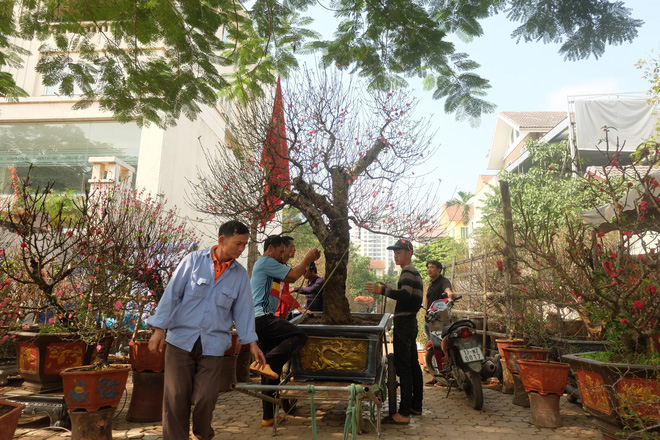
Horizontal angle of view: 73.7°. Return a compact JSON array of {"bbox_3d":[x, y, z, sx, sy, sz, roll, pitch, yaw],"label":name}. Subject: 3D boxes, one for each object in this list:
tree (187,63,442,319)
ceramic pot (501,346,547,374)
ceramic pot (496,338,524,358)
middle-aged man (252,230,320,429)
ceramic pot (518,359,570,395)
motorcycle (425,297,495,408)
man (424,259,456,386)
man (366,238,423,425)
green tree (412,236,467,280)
[{"bbox_3d":[-0.123,-0.227,4.220,2.350,2.360,2.200,2,-11,0],"label":"tree"},{"bbox_3d":[2.076,1.510,4.696,0.460,0.270,0.440,0,-11,11],"label":"ceramic pot"},{"bbox_3d":[2.232,1.602,5.442,0.360,0.250,0.360,2,-11,0],"label":"ceramic pot"},{"bbox_3d":[-0.383,0.903,3.784,0.640,1.580,0.500,6,-12,-21],"label":"middle-aged man"},{"bbox_3d":[1.918,1.404,3.934,0.460,0.280,0.440,0,-11,11],"label":"ceramic pot"},{"bbox_3d":[1.446,1.472,5.028,0.670,1.050,1.850,-2,-11,-1],"label":"motorcycle"},{"bbox_3d":[1.426,1.341,5.847,0.500,1.620,0.380,-4,-13,29],"label":"man"},{"bbox_3d":[0.611,0.964,4.070,0.520,1.630,0.450,0,-11,9],"label":"man"},{"bbox_3d":[3.643,2.208,14.874,2.200,3.500,2.200,2,-11,0],"label":"green tree"}]

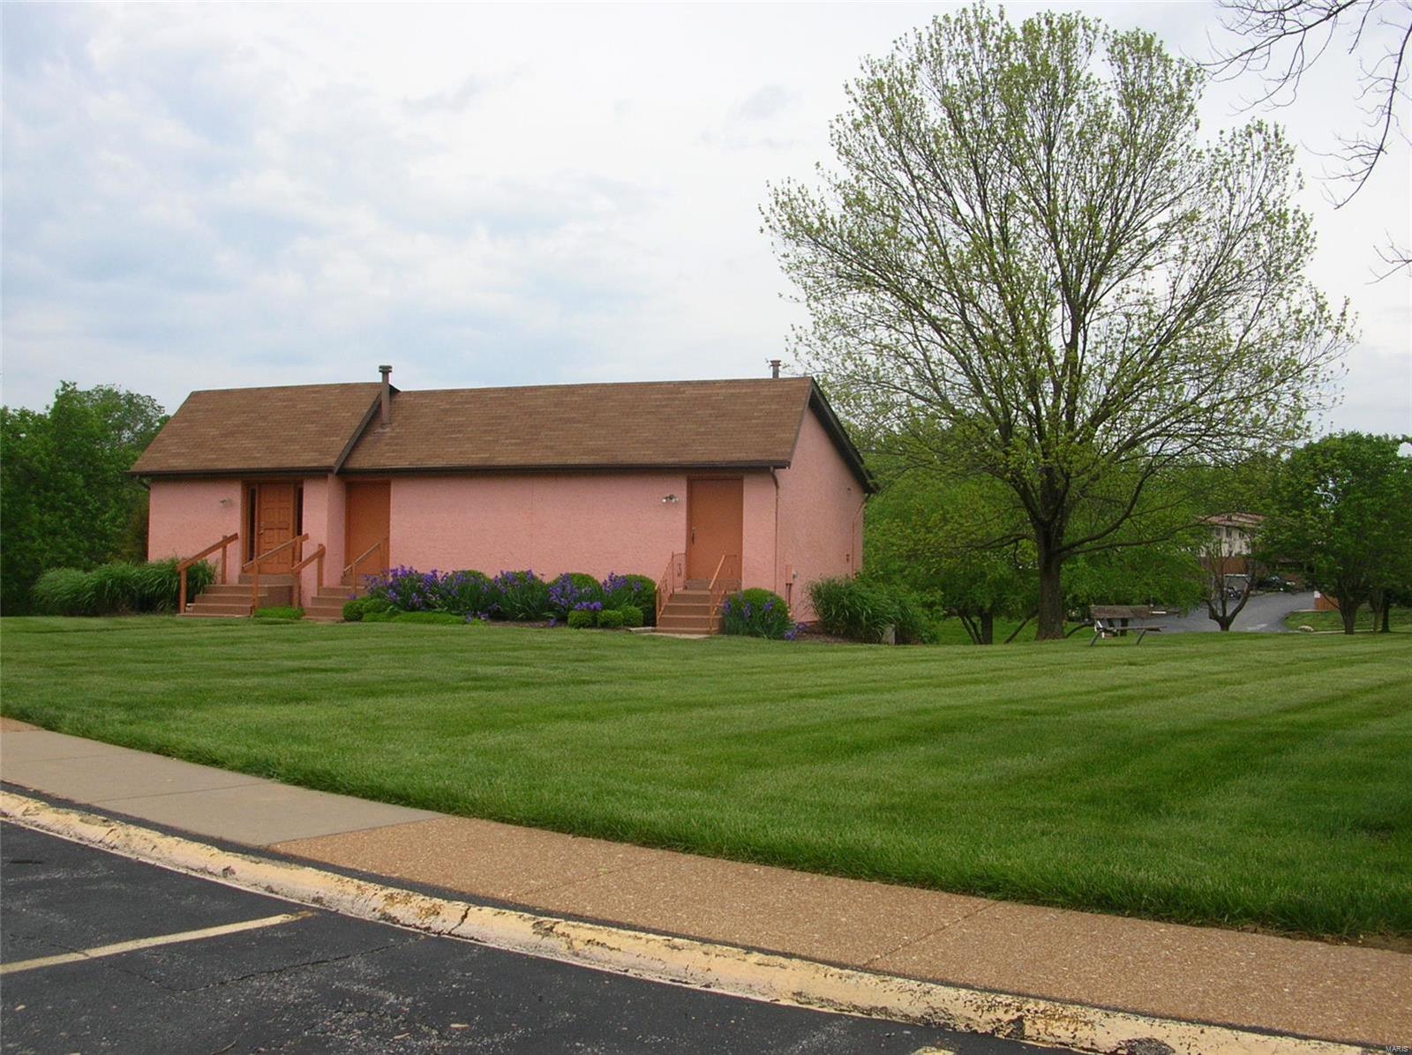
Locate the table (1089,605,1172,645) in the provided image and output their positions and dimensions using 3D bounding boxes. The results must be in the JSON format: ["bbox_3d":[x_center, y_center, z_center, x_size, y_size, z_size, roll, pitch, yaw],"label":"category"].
[{"bbox_3d":[9.680,2.212,32.500,1.700,0.860,1.150,1,-3,-12],"label":"table"}]

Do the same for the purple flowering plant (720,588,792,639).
[{"bbox_3d":[0.993,1.701,28.200,1.300,0.970,1.150,0,-3,17],"label":"purple flowering plant"}]

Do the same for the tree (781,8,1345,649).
[{"bbox_3d":[9.062,-5.175,37.048,14.600,16.100,14.000,0,-3,17],"label":"tree"}]

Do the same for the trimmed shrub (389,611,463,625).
[{"bbox_3d":[-5.847,1.891,29.812,1.450,0.280,0.750,0,-3,17],"label":"trimmed shrub"}]

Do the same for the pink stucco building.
[{"bbox_3d":[-4.382,-0.450,35.181,15.410,5.470,10.100,0,-3,17],"label":"pink stucco building"}]

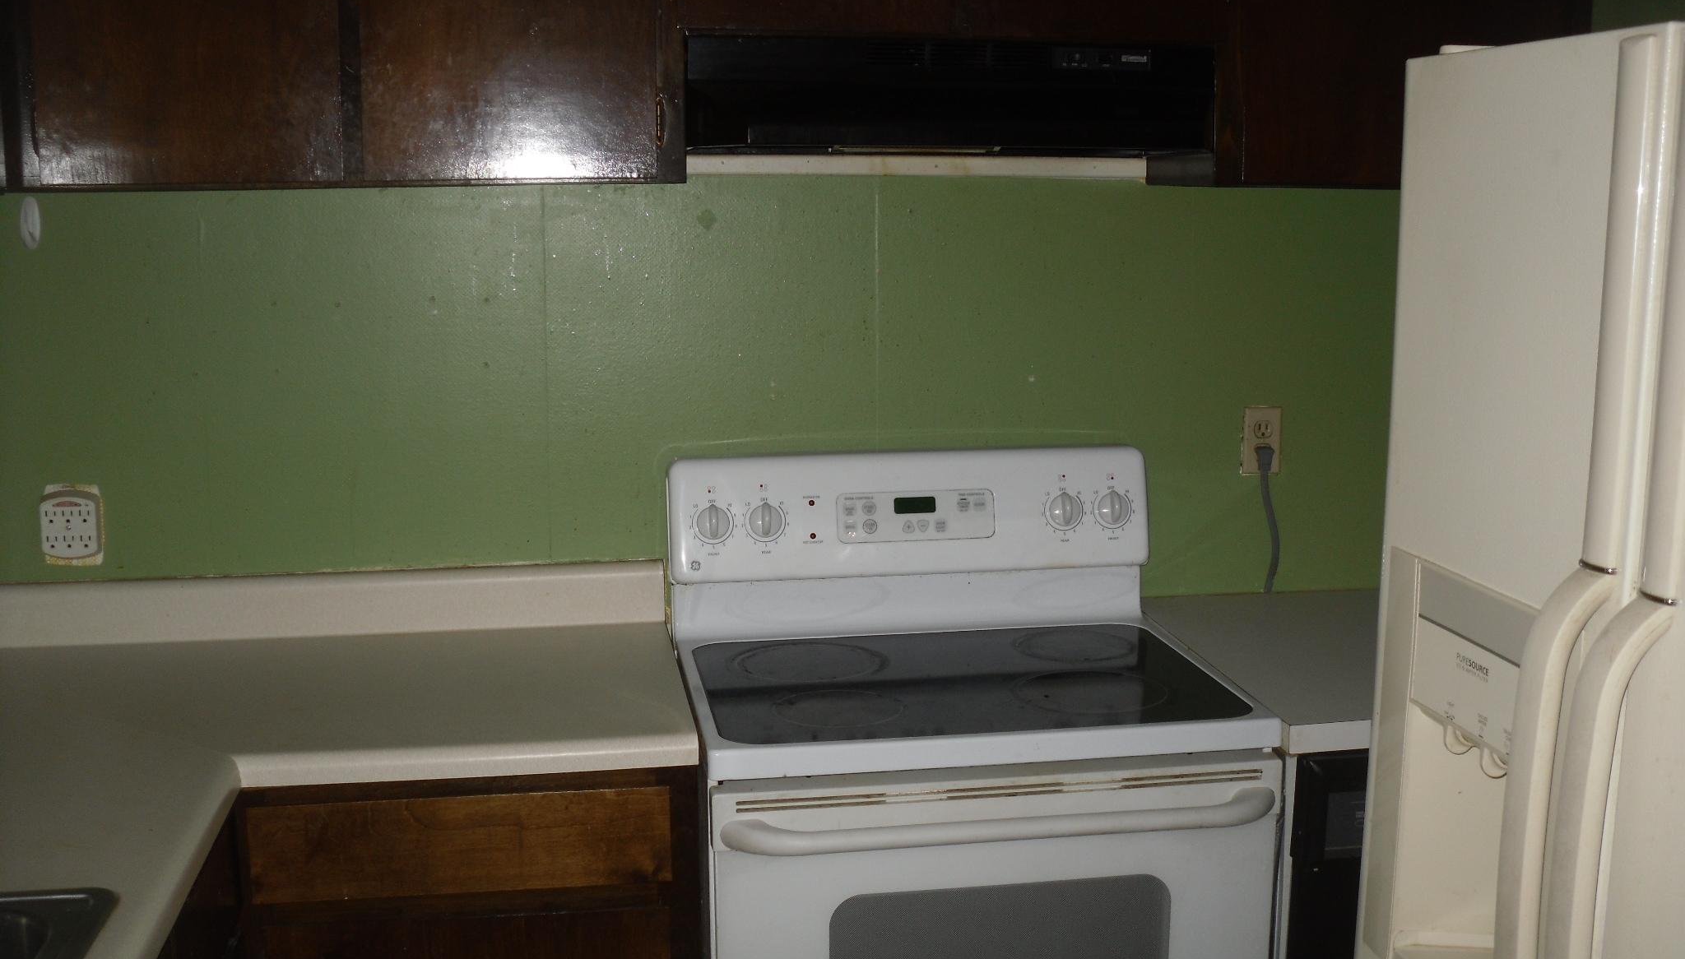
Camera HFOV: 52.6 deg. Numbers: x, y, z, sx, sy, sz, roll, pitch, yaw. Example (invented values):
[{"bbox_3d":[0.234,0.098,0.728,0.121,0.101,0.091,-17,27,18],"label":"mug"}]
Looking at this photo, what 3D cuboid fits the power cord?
[{"bbox_3d":[0.719,0.071,2.887,0.046,0.266,0.040,-2,10,-10],"label":"power cord"}]

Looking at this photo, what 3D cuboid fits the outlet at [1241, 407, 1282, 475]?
[{"bbox_3d":[0.710,-0.065,2.879,0.070,0.114,0.010,-2,10,-10],"label":"outlet"}]

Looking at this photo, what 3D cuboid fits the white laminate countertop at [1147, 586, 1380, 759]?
[{"bbox_3d":[0.839,0.273,2.610,0.630,0.038,0.680,-2,10,-10],"label":"white laminate countertop"}]

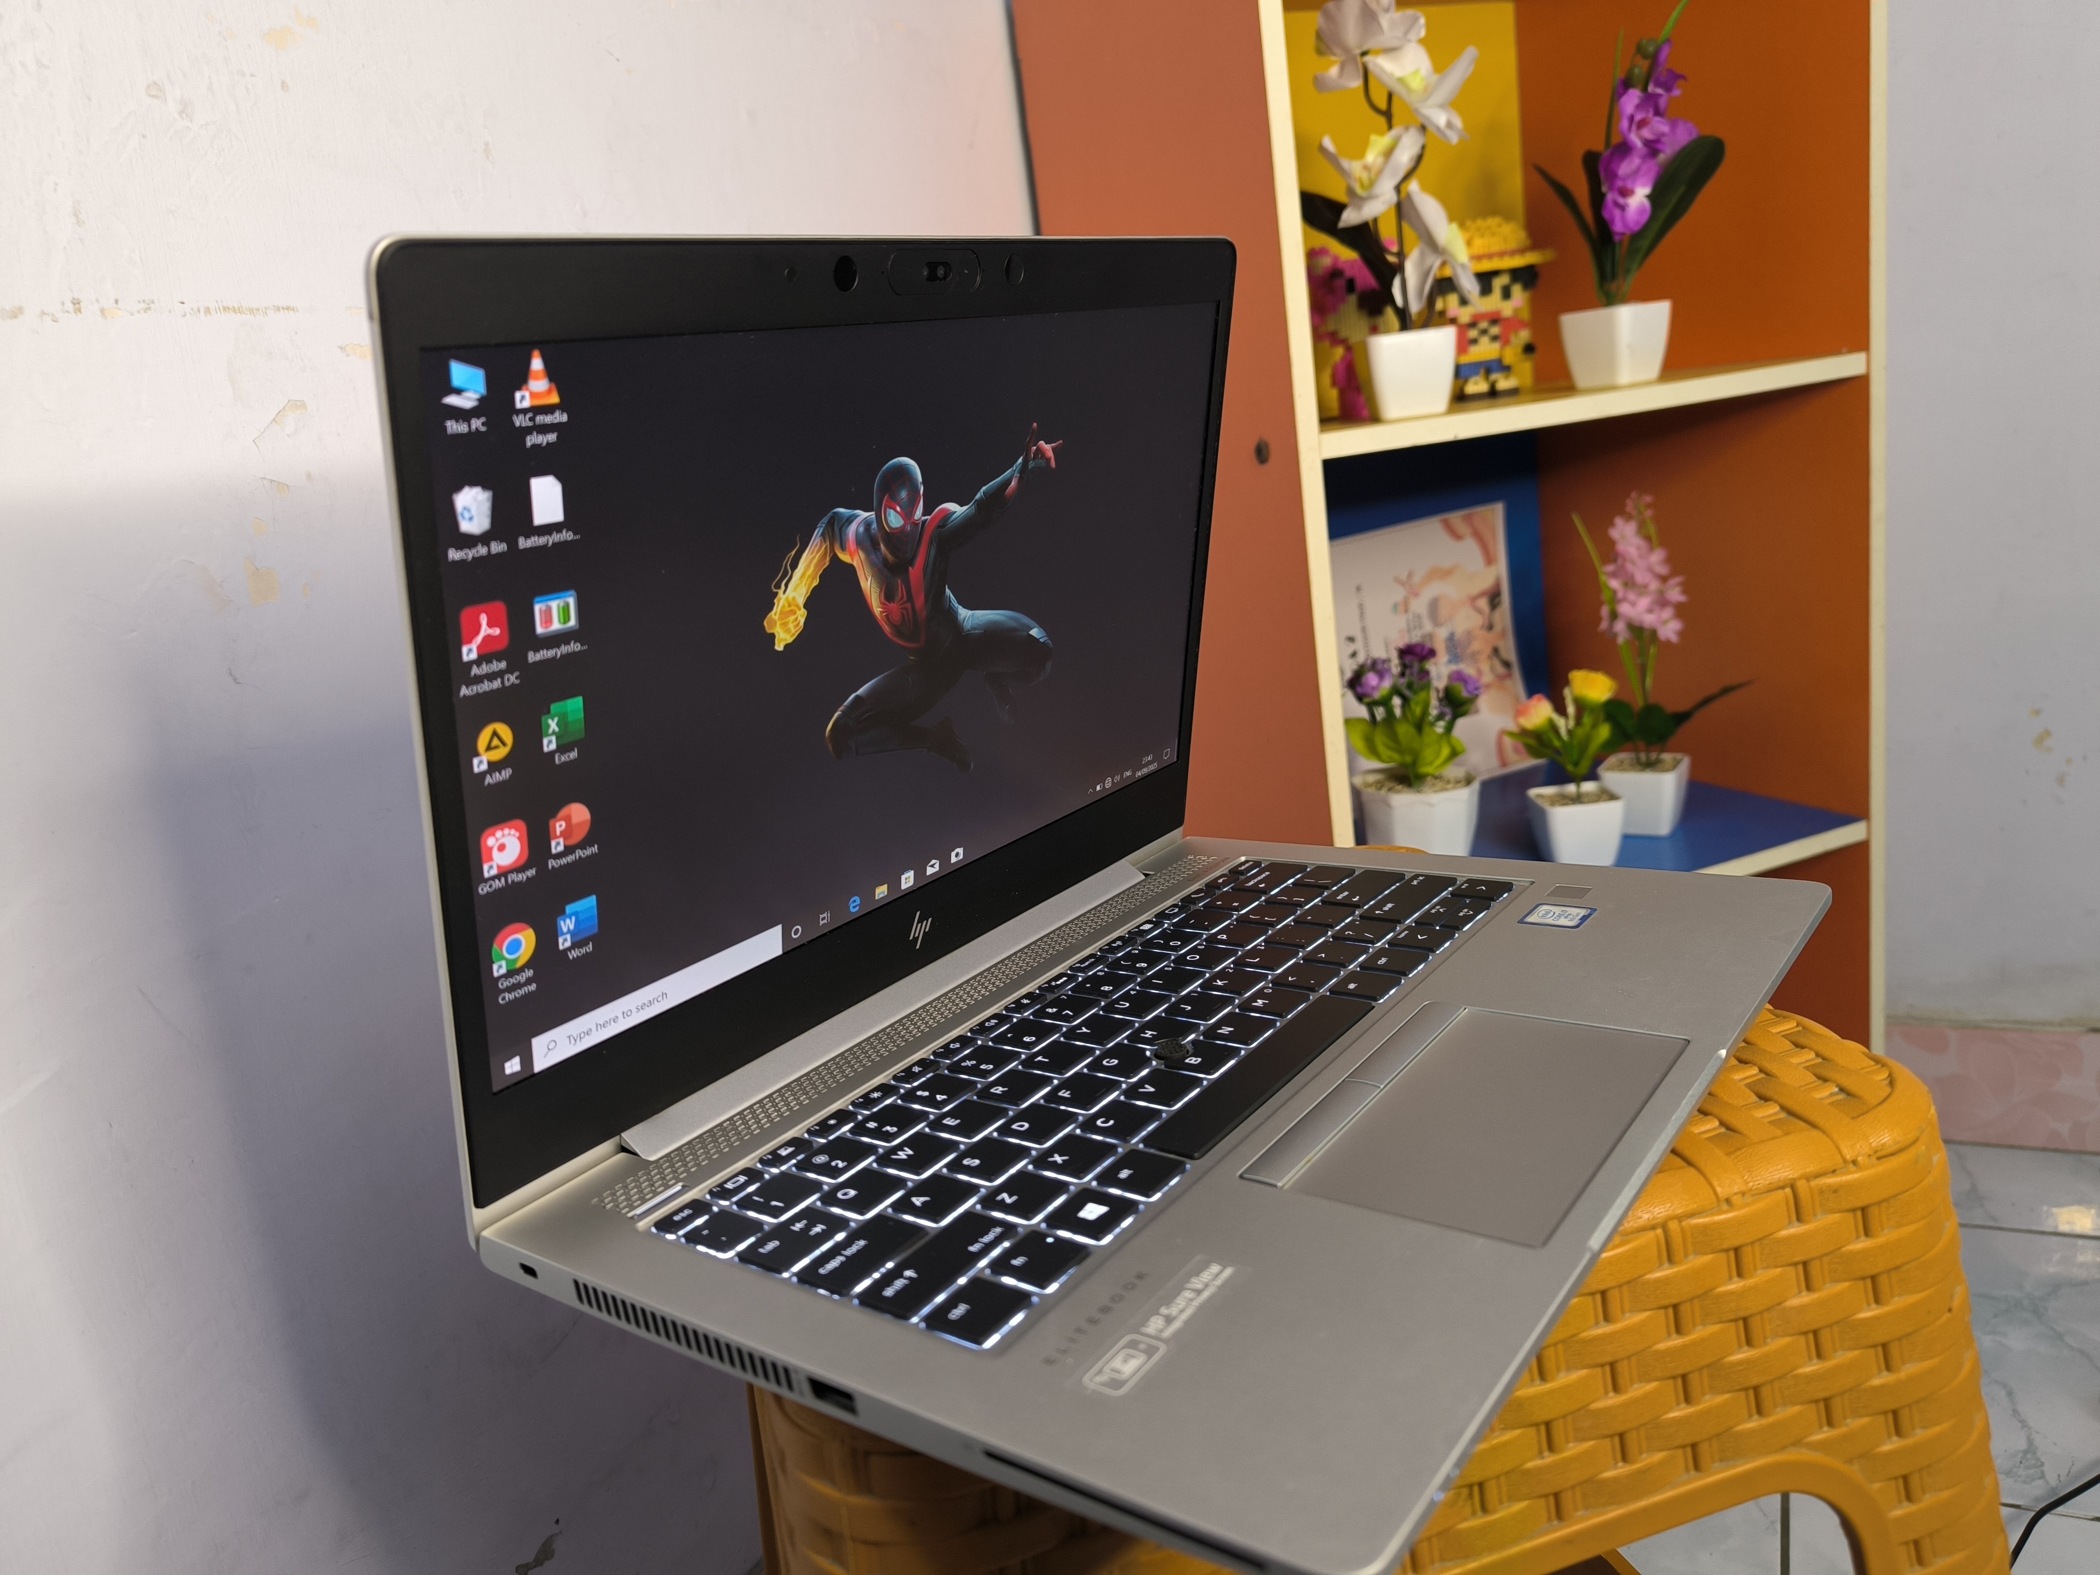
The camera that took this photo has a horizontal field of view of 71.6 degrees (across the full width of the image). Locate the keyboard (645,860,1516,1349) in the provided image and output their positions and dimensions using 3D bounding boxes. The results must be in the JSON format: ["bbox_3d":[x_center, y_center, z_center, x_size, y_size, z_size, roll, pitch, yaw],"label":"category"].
[{"bbox_3d":[0.029,0.067,0.402,0.103,0.005,0.272,2,17,38],"label":"keyboard"}]

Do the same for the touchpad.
[{"bbox_3d":[0.102,0.073,0.330,0.054,0.003,0.098,2,17,38],"label":"touchpad"}]

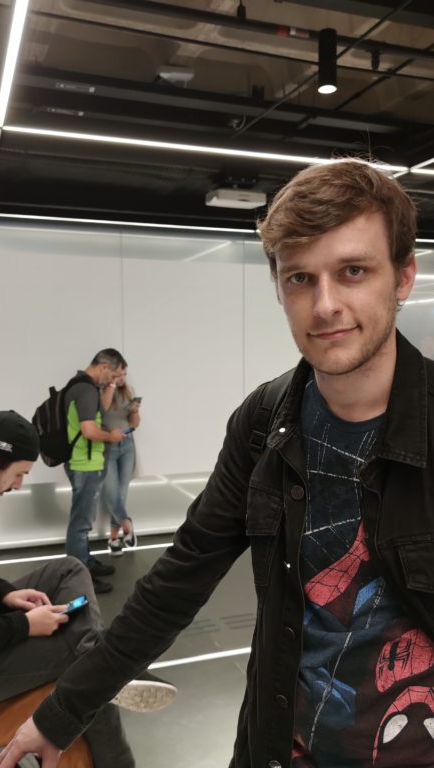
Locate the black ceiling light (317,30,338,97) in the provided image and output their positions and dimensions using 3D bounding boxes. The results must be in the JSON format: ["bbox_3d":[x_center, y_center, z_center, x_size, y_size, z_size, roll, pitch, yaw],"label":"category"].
[{"bbox_3d":[0.501,-1.456,3.203,0.080,0.250,0.080,-1,3,-20],"label":"black ceiling light"}]

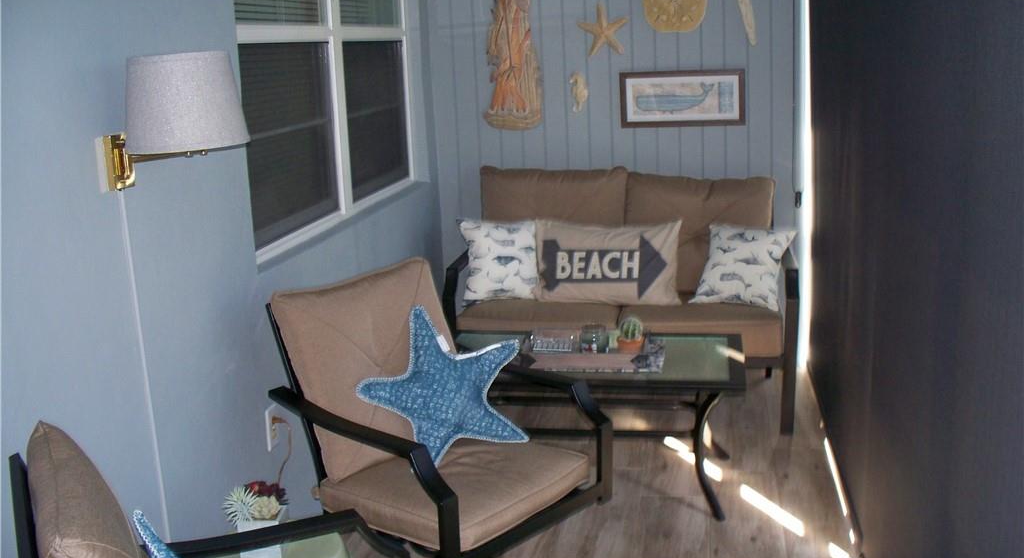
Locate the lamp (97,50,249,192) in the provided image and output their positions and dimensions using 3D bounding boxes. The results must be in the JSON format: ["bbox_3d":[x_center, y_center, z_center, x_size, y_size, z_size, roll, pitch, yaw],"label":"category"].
[{"bbox_3d":[-0.674,-0.324,2.131,0.280,0.275,0.260,0,13,10],"label":"lamp"}]

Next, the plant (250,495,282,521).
[{"bbox_3d":[-0.503,0.469,2.124,0.064,0.054,0.055,0,13,10],"label":"plant"}]

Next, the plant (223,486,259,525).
[{"bbox_3d":[-0.559,0.466,2.133,0.072,0.080,0.070,0,13,10],"label":"plant"}]

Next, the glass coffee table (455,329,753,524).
[{"bbox_3d":[0.232,0.476,3.478,1.060,0.455,0.550,0,13,10],"label":"glass coffee table"}]

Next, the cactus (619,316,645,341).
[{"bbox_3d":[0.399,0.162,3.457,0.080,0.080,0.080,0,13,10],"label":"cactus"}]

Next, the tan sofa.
[{"bbox_3d":[0.458,0.051,4.250,1.330,0.920,0.800,0,13,10],"label":"tan sofa"}]

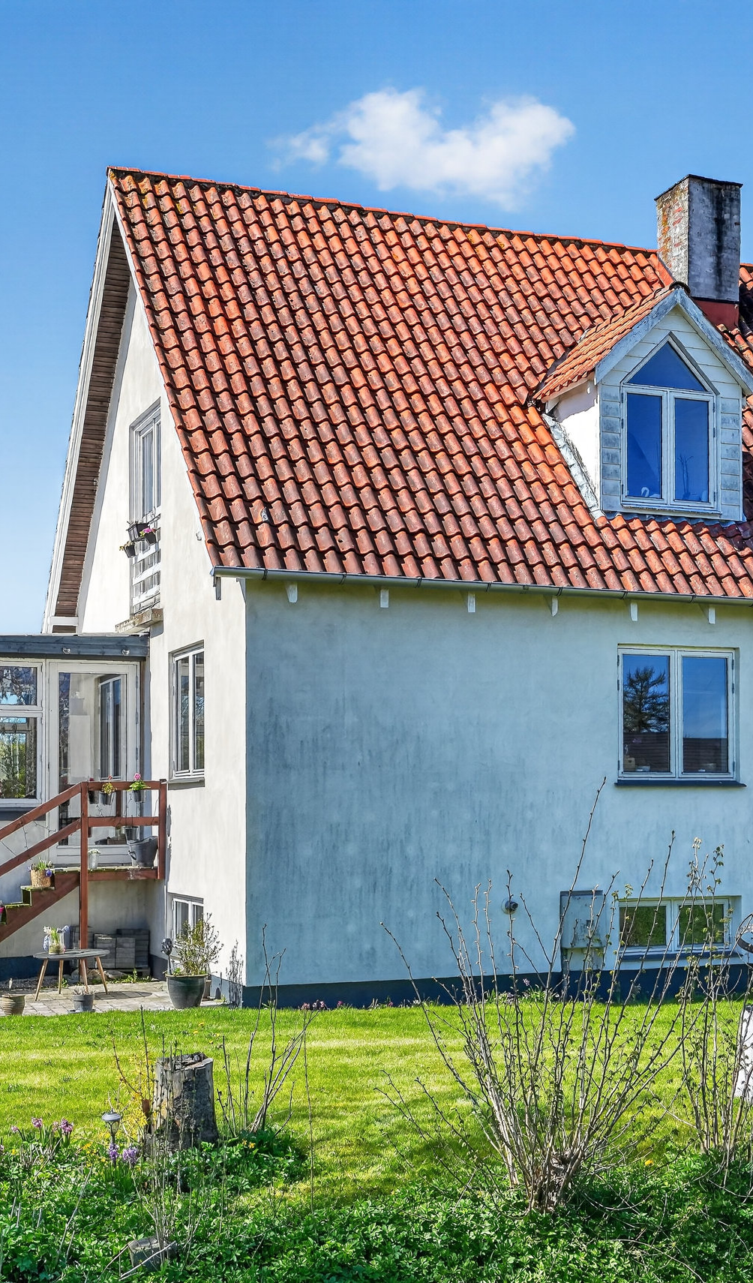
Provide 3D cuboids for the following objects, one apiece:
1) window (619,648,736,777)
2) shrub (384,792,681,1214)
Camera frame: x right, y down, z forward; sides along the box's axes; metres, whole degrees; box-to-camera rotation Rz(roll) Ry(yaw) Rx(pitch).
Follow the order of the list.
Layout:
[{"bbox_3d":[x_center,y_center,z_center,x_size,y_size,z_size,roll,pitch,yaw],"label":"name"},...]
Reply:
[{"bbox_3d":[2.995,0.708,15.900,1.370,1.290,0.120,1,-3,-22],"label":"window"},{"bbox_3d":[0.728,1.628,7.300,1.370,1.920,1.300,0,-3,0],"label":"shrub"}]

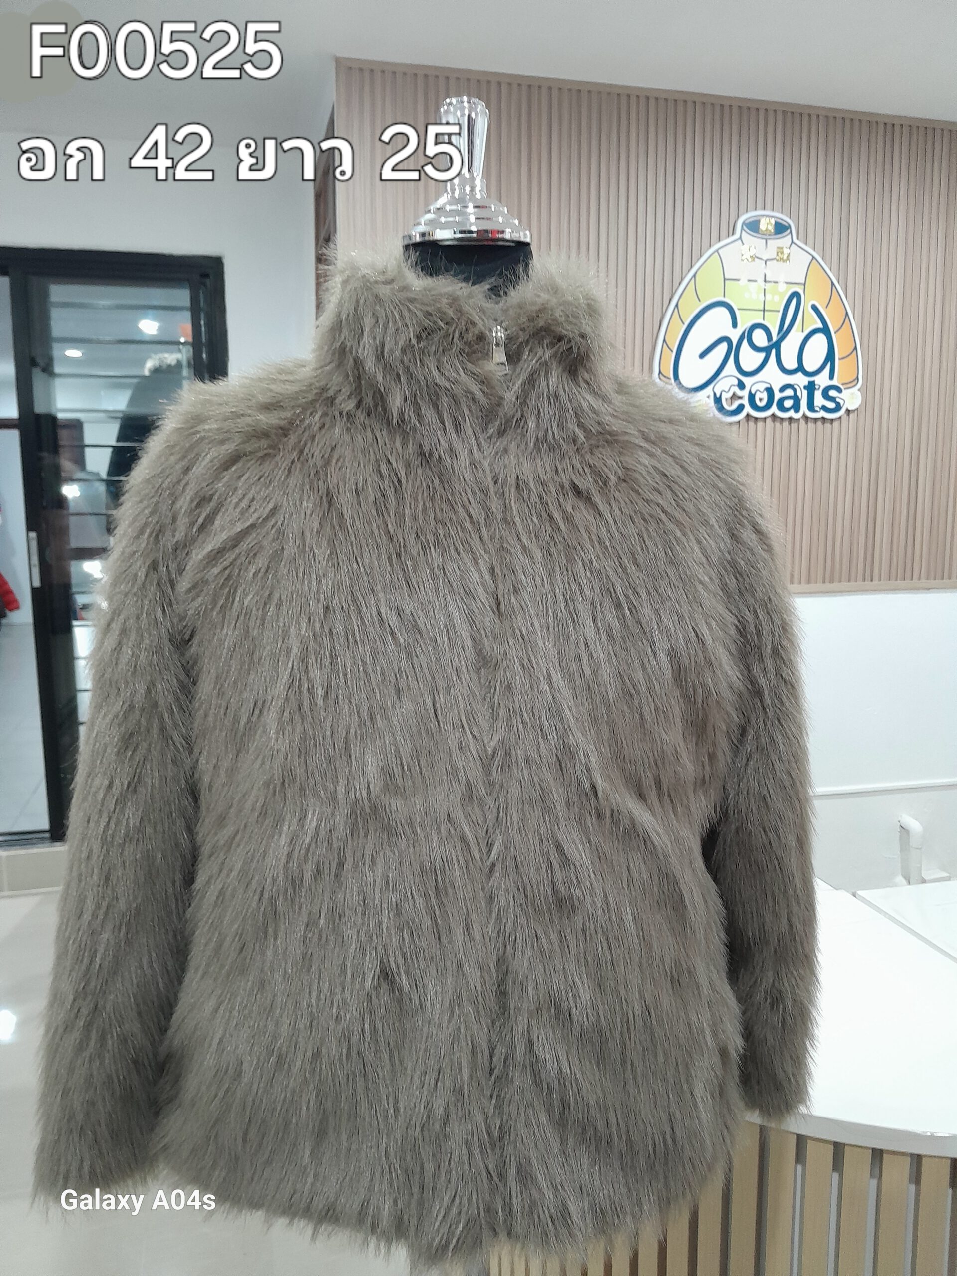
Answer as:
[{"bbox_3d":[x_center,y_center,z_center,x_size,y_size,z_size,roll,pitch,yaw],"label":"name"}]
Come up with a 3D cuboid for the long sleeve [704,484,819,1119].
[{"bbox_3d":[0.250,0.150,0.880,0.120,0.575,0.150,-1,7,-13],"label":"long sleeve"}]

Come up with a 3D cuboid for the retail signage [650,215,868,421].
[{"bbox_3d":[0.895,-1.004,3.004,0.732,0.628,0.035,-2,9,-14],"label":"retail signage"}]

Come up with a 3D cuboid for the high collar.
[{"bbox_3d":[-0.012,-0.232,0.785,0.235,0.150,0.210,-1,7,-13],"label":"high collar"}]

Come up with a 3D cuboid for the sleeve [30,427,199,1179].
[{"bbox_3d":[-0.291,0.129,0.780,0.120,0.620,0.165,5,8,-11],"label":"sleeve"}]

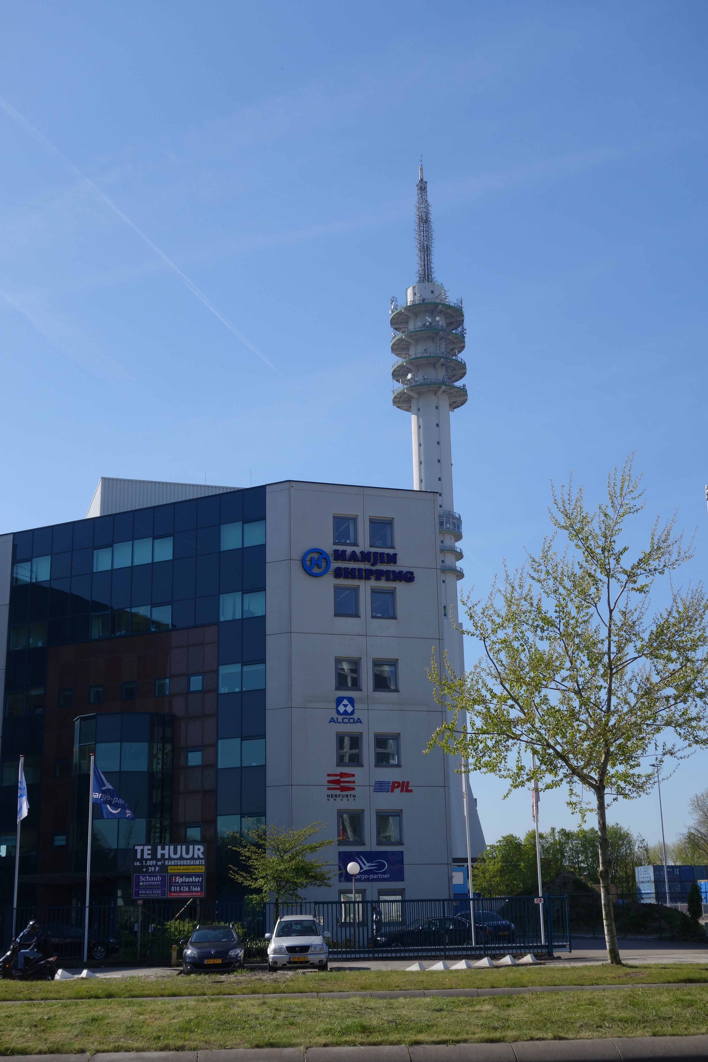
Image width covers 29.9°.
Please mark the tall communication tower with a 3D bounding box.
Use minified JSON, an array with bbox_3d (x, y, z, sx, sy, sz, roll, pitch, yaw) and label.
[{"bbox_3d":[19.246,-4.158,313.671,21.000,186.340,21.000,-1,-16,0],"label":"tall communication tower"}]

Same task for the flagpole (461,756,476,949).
[{"bbox_3d":[4.546,12.736,53.004,0.120,8.000,0.120,-1,-16,0],"label":"flagpole"}]

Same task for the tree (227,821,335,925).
[{"bbox_3d":[-2.982,14.404,53.610,4.400,5.405,4.400,0,-16,-5],"label":"tree"}]

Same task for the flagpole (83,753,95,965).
[{"bbox_3d":[-10.378,12.754,52.016,0.120,7.991,0.120,0,-16,-5],"label":"flagpole"}]

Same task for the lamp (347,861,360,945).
[{"bbox_3d":[0.002,15.426,54.354,0.500,3.732,0.500,0,-16,-5],"label":"lamp"}]

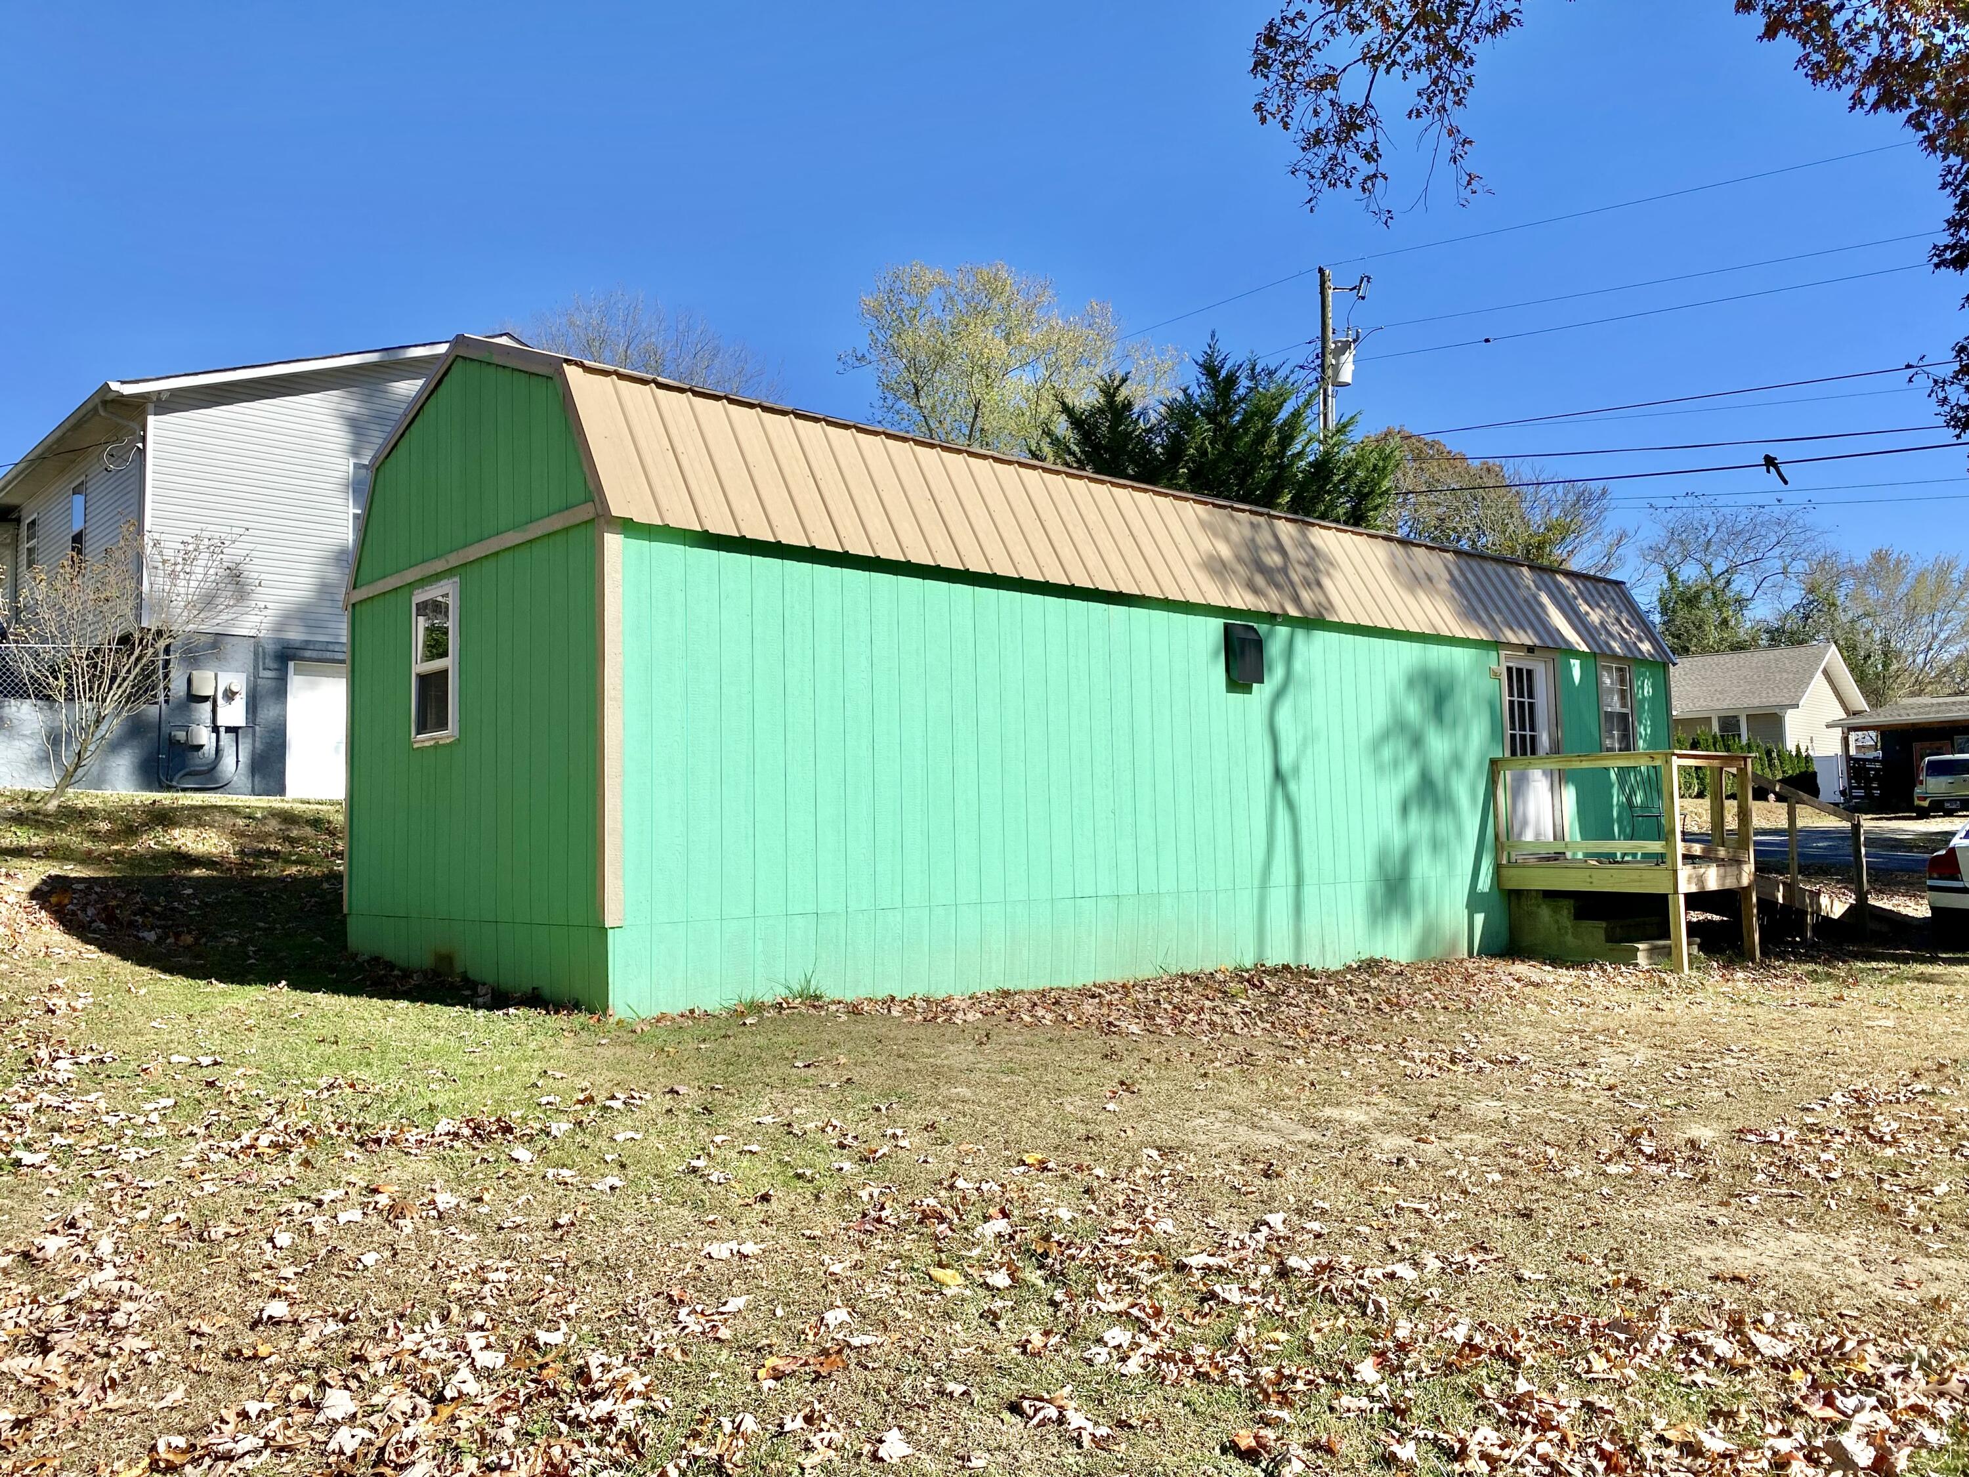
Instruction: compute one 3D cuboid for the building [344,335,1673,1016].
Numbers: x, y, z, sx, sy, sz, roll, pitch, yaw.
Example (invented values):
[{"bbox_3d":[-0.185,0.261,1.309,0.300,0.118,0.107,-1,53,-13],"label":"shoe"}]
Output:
[{"bbox_3d":[1.495,-0.172,12.890,12.440,4.150,3.750,2,-5,-42],"label":"building"}]

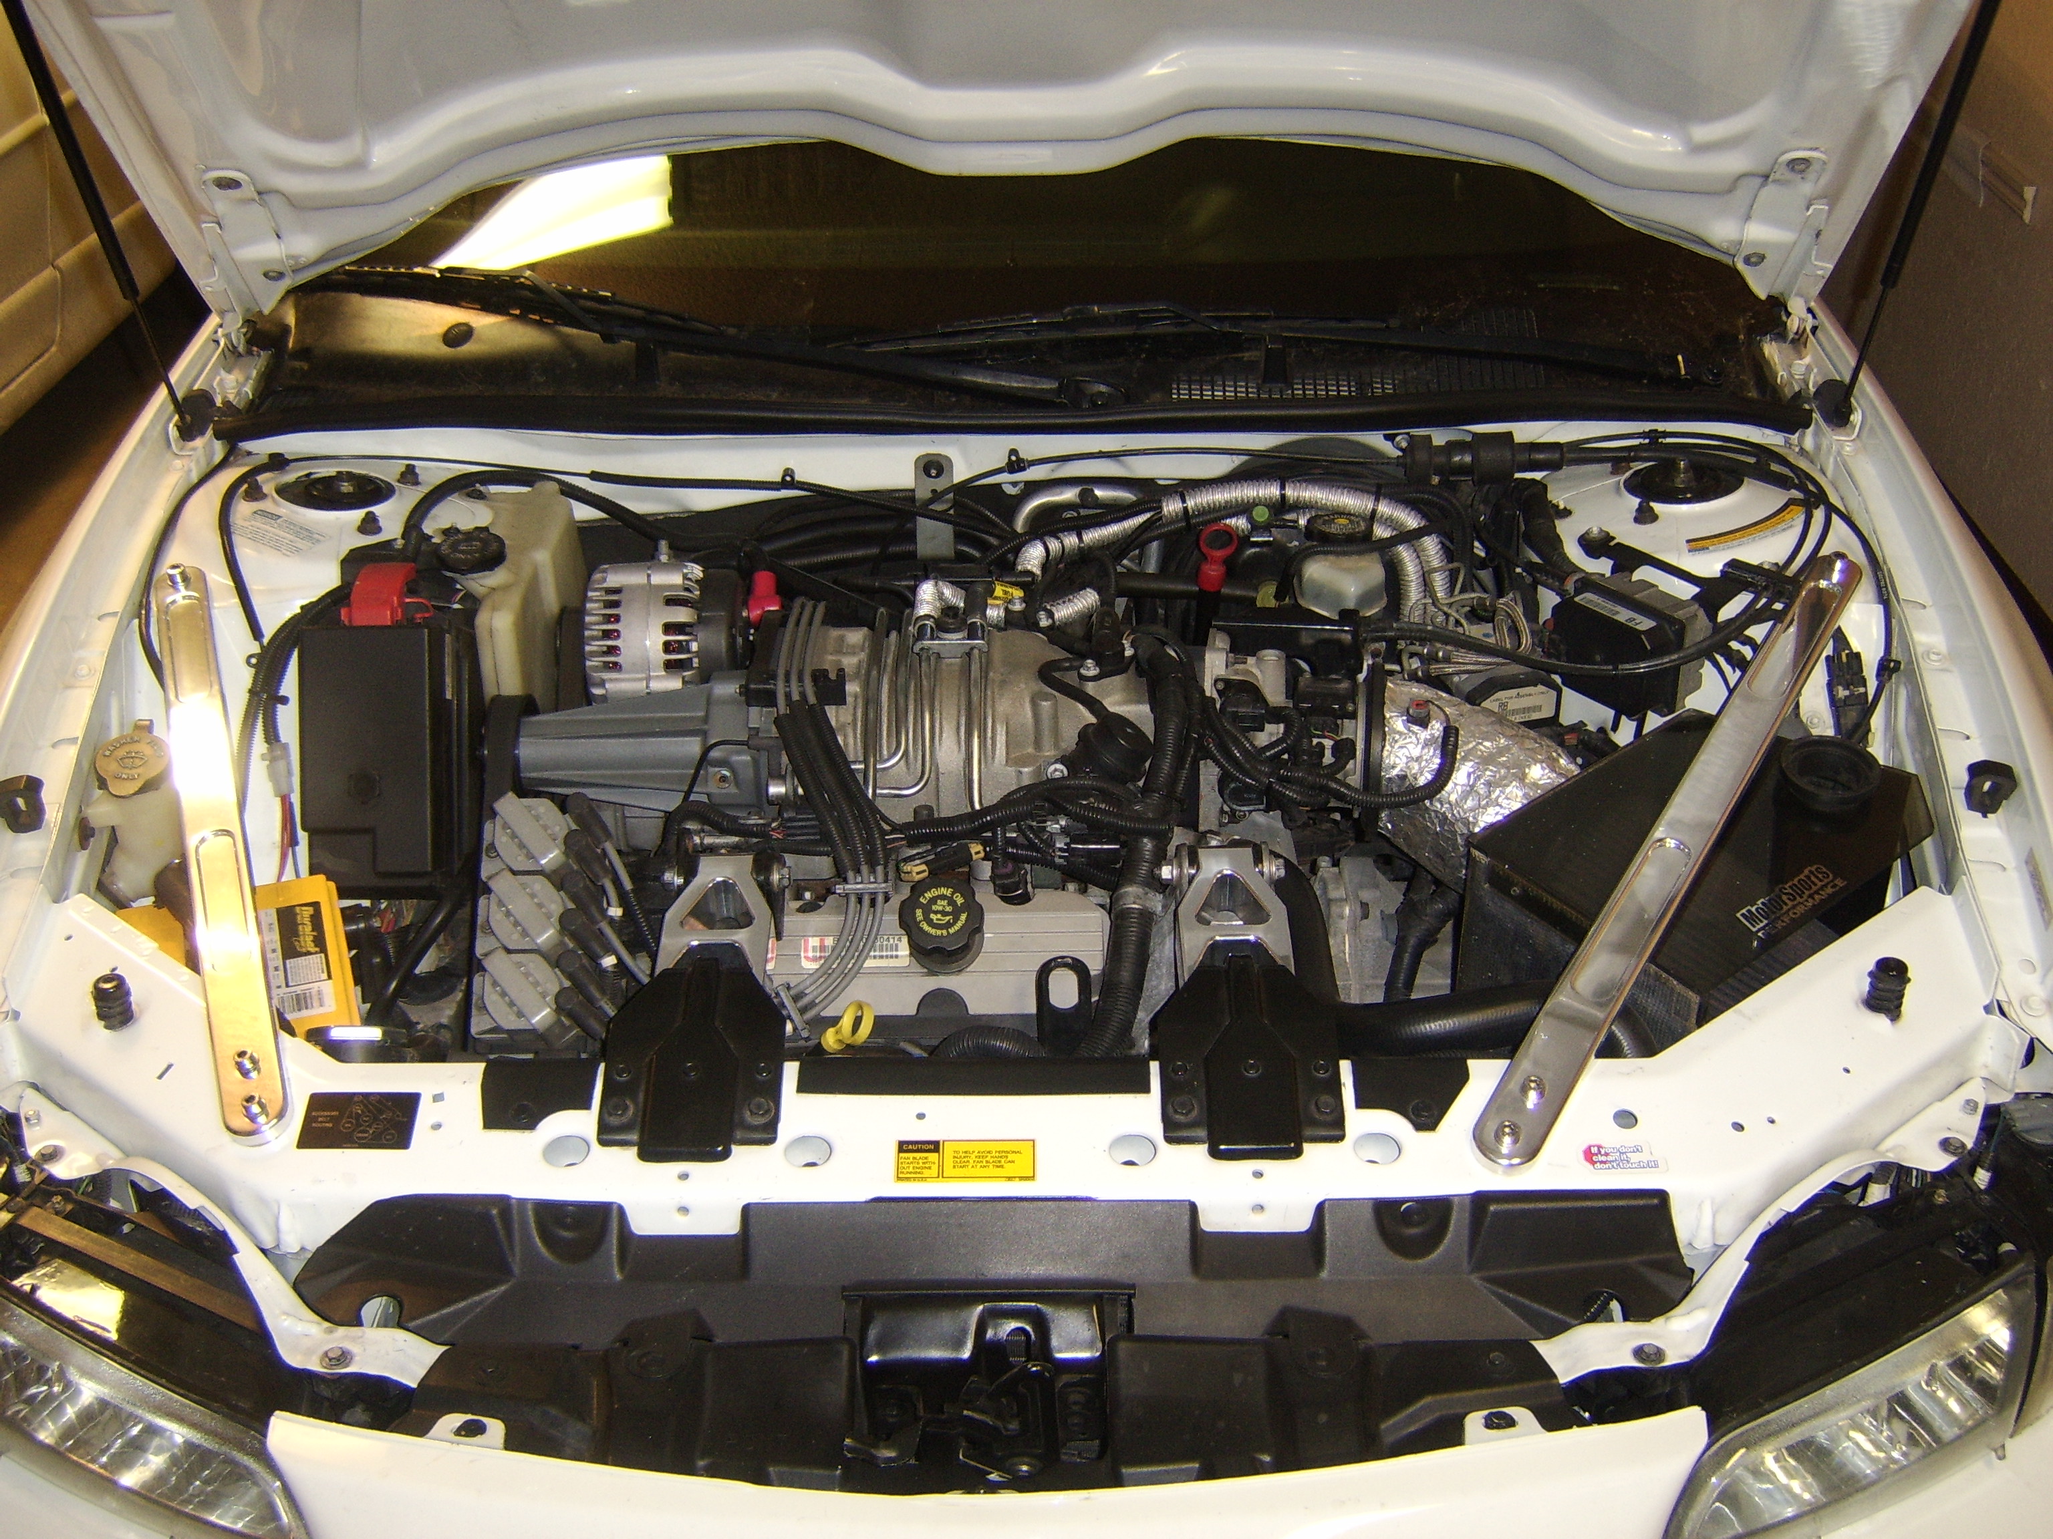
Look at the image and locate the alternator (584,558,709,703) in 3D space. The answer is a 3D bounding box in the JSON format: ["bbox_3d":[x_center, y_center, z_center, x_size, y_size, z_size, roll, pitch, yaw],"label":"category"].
[{"bbox_3d":[-0.300,-0.103,1.480,0.130,0.140,0.140,0,36,1],"label":"alternator"}]

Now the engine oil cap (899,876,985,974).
[{"bbox_3d":[-0.056,0.106,1.250,0.058,0.040,0.058,-3,55,3],"label":"engine oil cap"}]

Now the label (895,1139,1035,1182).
[{"bbox_3d":[-0.035,0.224,1.050,0.080,0.001,0.033,0,36,1],"label":"label"}]

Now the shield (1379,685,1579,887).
[{"bbox_3d":[0.342,0.009,1.370,0.160,0.125,0.140,0,36,1],"label":"shield"}]

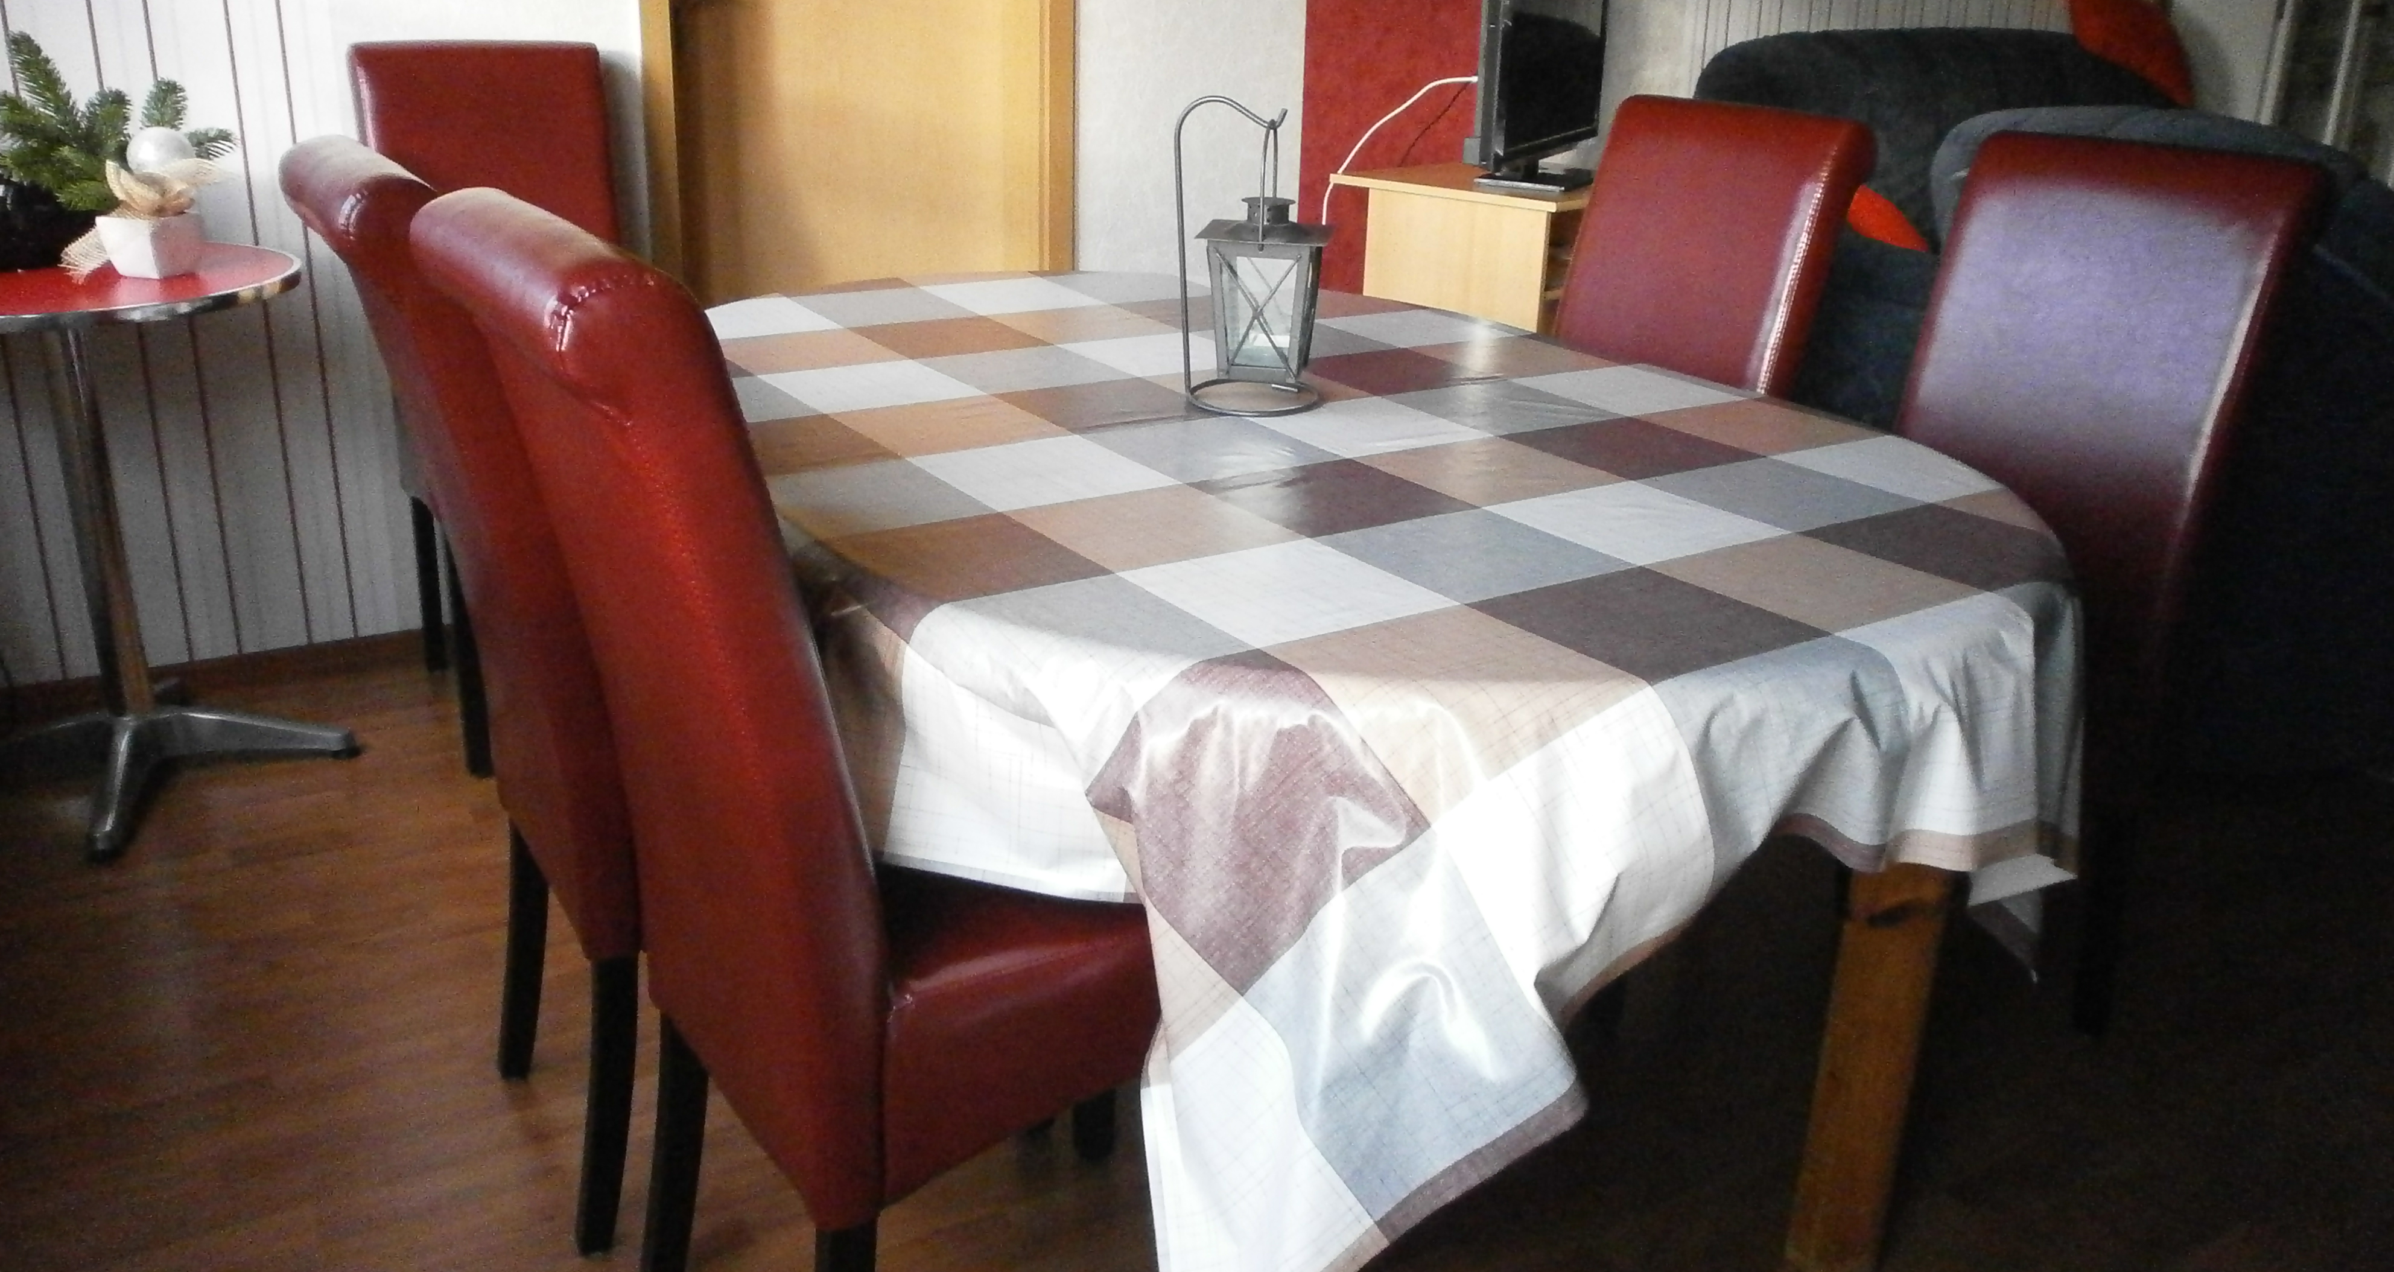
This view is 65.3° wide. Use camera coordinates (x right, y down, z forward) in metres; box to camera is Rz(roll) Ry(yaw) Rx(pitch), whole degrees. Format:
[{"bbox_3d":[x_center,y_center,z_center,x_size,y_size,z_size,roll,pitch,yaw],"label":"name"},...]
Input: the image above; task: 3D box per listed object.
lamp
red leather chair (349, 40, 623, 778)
[{"bbox_3d":[0.062,-0.384,1.877,0.152,0.295,0.138,5,21,9],"label":"lamp"},{"bbox_3d":[-1.045,-0.387,2.938,0.420,1.030,0.626,-10,24,-29],"label":"red leather chair"}]

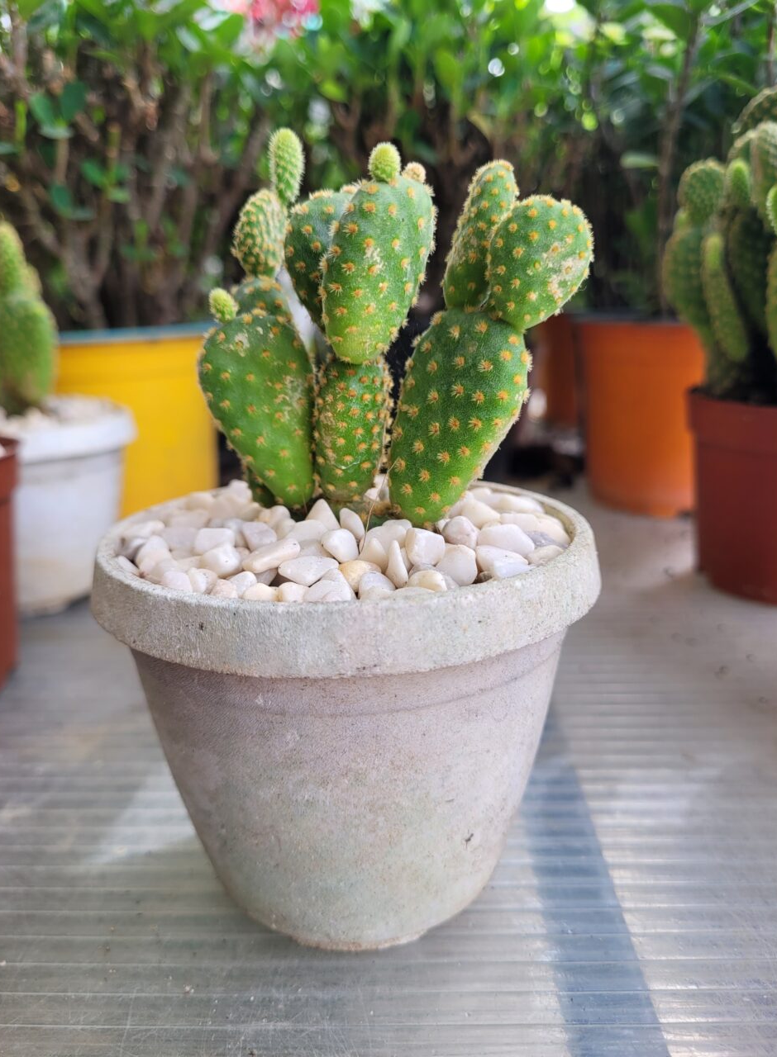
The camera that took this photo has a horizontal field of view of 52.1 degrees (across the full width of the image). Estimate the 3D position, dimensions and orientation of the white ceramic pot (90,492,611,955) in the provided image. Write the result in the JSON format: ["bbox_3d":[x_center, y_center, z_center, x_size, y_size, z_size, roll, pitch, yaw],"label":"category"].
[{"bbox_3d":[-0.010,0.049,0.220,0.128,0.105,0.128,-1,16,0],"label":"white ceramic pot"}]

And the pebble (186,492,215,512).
[{"bbox_3d":[-0.056,-0.007,0.236,0.009,0.006,0.008,-1,16,0],"label":"pebble"}]

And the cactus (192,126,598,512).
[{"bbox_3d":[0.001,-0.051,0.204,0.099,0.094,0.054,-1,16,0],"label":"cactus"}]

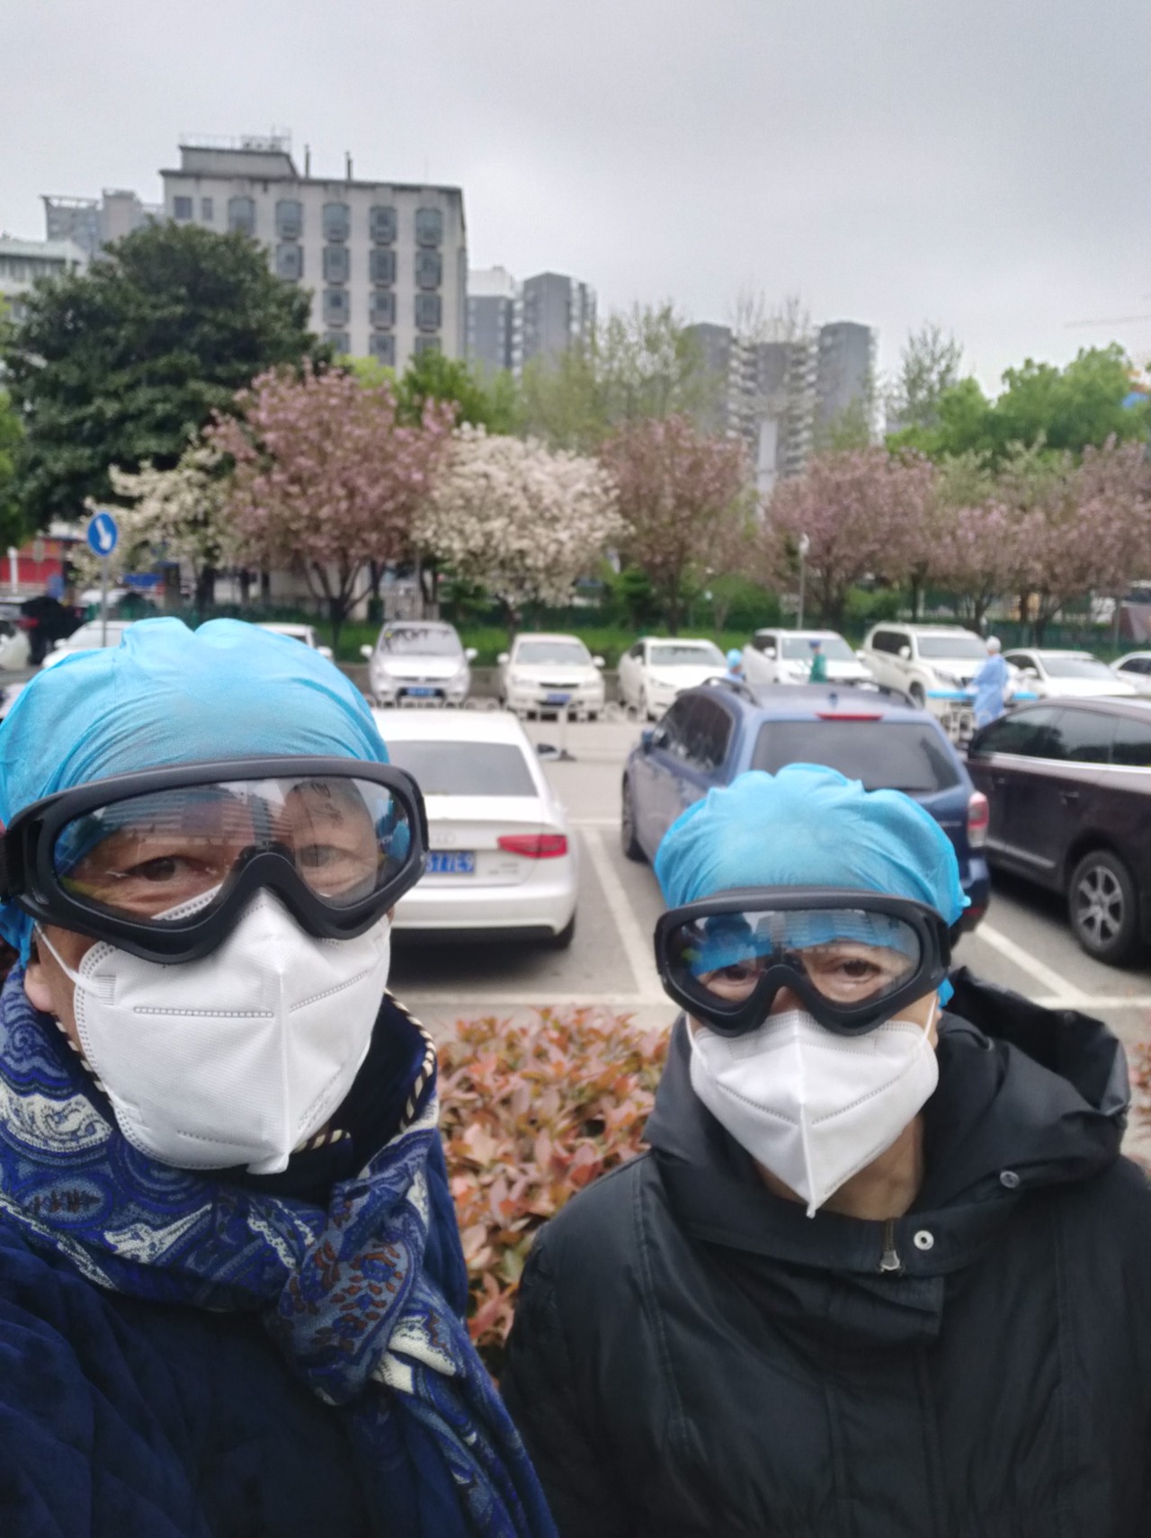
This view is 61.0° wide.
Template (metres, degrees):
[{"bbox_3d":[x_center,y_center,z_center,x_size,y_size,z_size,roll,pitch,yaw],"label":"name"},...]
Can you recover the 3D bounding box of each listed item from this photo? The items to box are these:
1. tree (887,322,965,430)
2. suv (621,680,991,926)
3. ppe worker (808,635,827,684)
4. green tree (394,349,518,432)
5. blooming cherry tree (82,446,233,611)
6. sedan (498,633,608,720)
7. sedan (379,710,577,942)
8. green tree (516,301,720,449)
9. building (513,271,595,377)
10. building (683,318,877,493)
[{"bbox_3d":[17.134,-14.606,50.000,4.800,16.240,4.800,6,11,17],"label":"tree"},{"bbox_3d":[1.467,0.157,7.919,1.800,1.710,4.580,1,10,-5],"label":"suv"},{"bbox_3d":[3.912,-1.292,15.947,0.400,1.640,0.500,3,10,5],"label":"ppe worker"},{"bbox_3d":[-4.699,-10.568,38.000,5.400,11.170,5.400,1,11,-7],"label":"green tree"},{"bbox_3d":[-11.454,-6.478,27.500,4.399,5.322,4.500,1,10,-5],"label":"blooming cherry tree"},{"bbox_3d":[-0.488,-1.837,19.222,1.750,1.470,4.500,1,10,-6],"label":"sedan"},{"bbox_3d":[-1.101,0.163,8.270,1.840,1.430,4.750,1,11,-5],"label":"sedan"},{"bbox_3d":[1.772,-12.497,40.000,8.220,13.015,8.000,1,10,-5],"label":"green tree"},{"bbox_3d":[-4.416,-65.167,194.000,16.500,60.340,17.000,2,11,-2],"label":"building"},{"bbox_3d":[43.321,-67.033,218.000,41.000,58.580,28.000,4,11,10],"label":"building"}]

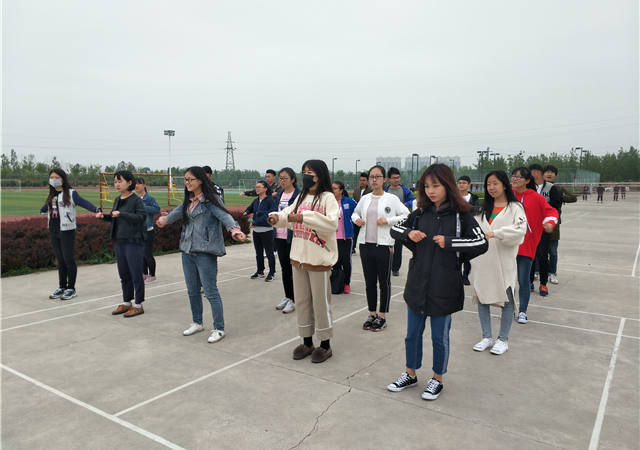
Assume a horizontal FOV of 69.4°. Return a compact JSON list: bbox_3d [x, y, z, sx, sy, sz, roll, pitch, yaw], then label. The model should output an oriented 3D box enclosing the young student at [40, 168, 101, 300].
[{"bbox_3d":[-3.307,0.122,5.999,0.980,1.695,0.420,2,5,23],"label":"young student"}]

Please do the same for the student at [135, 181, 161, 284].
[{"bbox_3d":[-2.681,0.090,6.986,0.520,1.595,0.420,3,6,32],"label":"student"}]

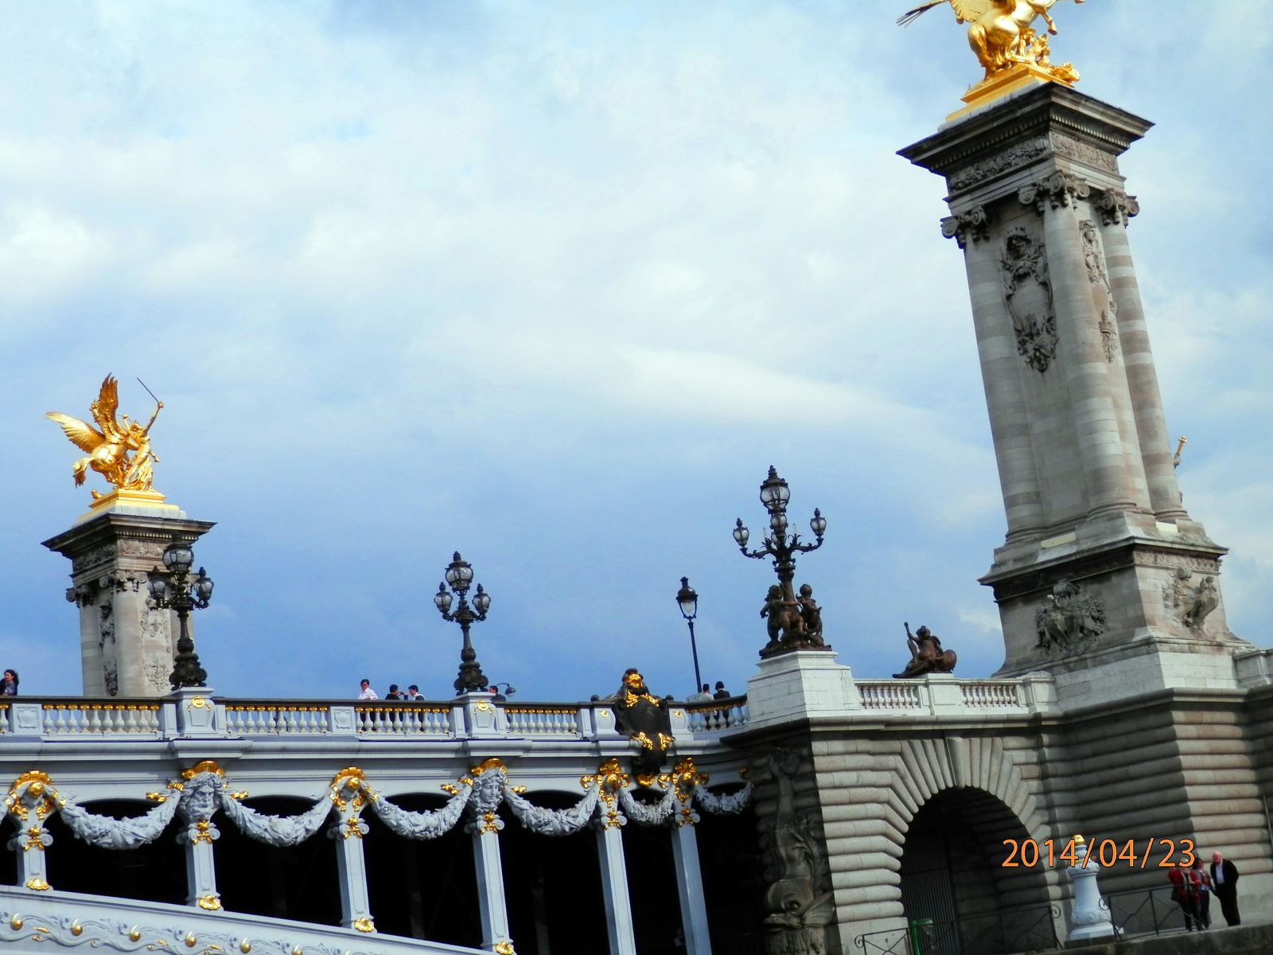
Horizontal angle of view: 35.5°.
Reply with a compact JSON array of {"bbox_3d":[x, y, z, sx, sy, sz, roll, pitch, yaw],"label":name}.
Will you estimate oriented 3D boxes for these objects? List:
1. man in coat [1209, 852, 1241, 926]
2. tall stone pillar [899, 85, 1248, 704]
[{"bbox_3d":[13.810,9.642,46.302,0.420,1.740,0.550,5,-18,-40],"label":"man in coat"},{"bbox_3d":[12.491,-1.789,56.405,5.450,16.900,5.450,7,-20,-45],"label":"tall stone pillar"}]

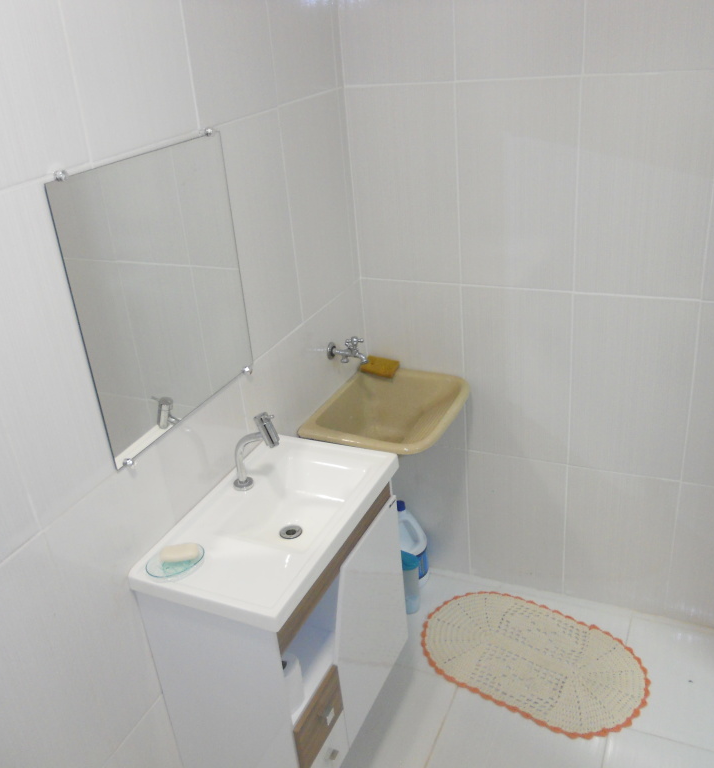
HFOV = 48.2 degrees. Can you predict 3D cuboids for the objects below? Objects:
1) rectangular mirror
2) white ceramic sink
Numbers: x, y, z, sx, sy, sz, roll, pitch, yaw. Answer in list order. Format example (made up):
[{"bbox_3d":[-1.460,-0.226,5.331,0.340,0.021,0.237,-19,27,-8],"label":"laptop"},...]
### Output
[{"bbox_3d":[-0.385,-0.191,1.646,0.015,0.553,0.520,7,28,24],"label":"rectangular mirror"},{"bbox_3d":[-0.178,0.341,1.835,0.362,0.120,0.602,7,28,24],"label":"white ceramic sink"}]

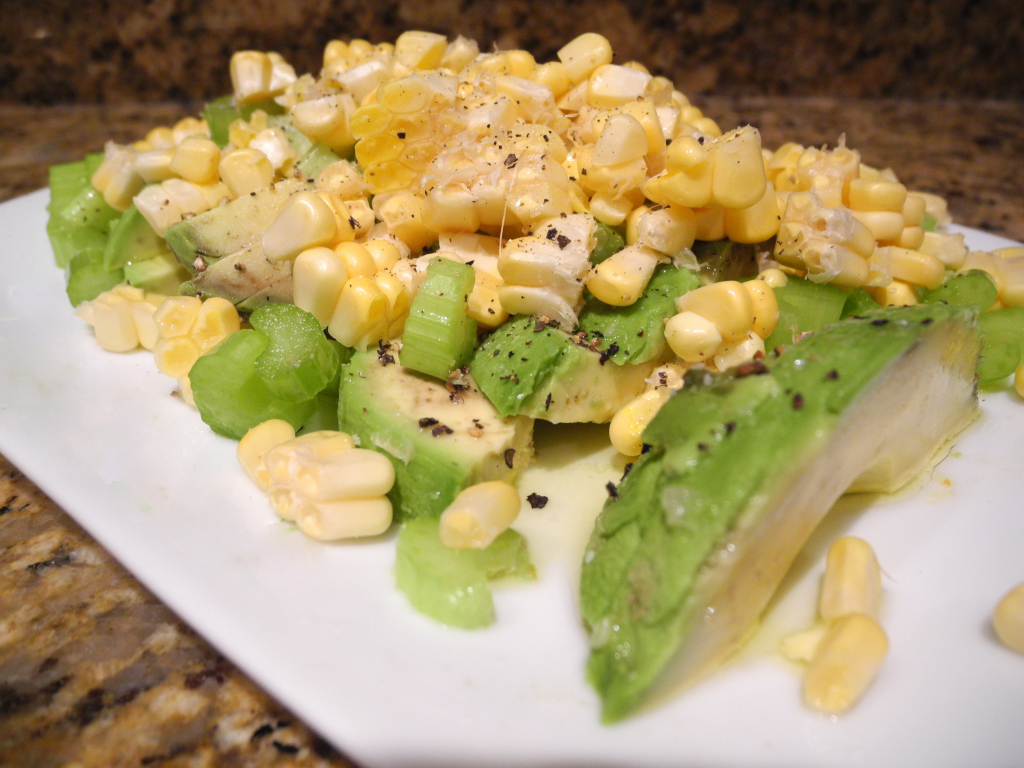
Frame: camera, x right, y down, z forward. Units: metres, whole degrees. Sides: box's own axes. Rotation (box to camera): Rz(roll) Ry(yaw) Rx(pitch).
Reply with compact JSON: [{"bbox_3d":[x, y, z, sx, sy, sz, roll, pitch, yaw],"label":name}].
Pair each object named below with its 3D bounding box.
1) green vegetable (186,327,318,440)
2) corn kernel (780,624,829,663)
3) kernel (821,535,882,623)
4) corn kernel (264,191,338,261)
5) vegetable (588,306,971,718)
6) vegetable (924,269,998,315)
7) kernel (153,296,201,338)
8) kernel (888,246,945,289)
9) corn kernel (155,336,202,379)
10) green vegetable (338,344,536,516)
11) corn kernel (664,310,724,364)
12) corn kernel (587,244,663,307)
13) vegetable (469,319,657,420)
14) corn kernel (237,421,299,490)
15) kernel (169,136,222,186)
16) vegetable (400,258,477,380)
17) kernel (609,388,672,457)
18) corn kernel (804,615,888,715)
[{"bbox_3d":[-0.040,0.000,0.129,0.018,0.015,0.008,-10,10,29],"label":"green vegetable"},{"bbox_3d":[0.040,0.035,0.112,0.007,0.003,0.005,-5,33,-8],"label":"corn kernel"},{"bbox_3d":[0.048,0.028,0.118,0.008,0.007,0.012,14,35,20],"label":"kernel"},{"bbox_3d":[-0.036,-0.027,0.140,0.009,0.013,0.006,24,25,-25],"label":"corn kernel"},{"bbox_3d":[0.040,0.008,0.112,0.083,0.022,0.022,-28,43,-35],"label":"vegetable"},{"bbox_3d":[0.098,-0.019,0.181,0.014,0.012,0.008,14,36,21],"label":"vegetable"},{"bbox_3d":[-0.050,-0.011,0.126,0.006,0.006,0.009,-11,15,-13],"label":"kernel"},{"bbox_3d":[0.077,-0.022,0.157,0.011,0.006,0.007,9,34,-12],"label":"kernel"},{"bbox_3d":[-0.057,-0.005,0.142,0.006,0.007,0.010,1,2,23],"label":"corn kernel"},{"bbox_3d":[-0.011,0.007,0.119,0.024,0.016,0.018,-21,39,-28],"label":"green vegetable"},{"bbox_3d":[0.024,-0.006,0.111,0.008,0.006,0.006,-18,53,-20],"label":"corn kernel"},{"bbox_3d":[0.022,-0.021,0.163,0.013,0.008,0.008,-25,40,-33],"label":"corn kernel"},{"bbox_3d":[0.006,-0.002,0.109,0.024,0.012,0.015,-5,40,-7],"label":"vegetable"},{"bbox_3d":[-0.031,0.009,0.107,0.007,0.005,0.010,-15,61,-15],"label":"corn kernel"},{"bbox_3d":[-0.068,-0.048,0.177,0.009,0.009,0.008,-12,36,-16],"label":"kernel"},{"bbox_3d":[-0.013,-0.011,0.147,0.011,0.020,0.009,20,33,10],"label":"vegetable"},{"bbox_3d":[0.020,0.006,0.126,0.006,0.006,0.011,23,65,34],"label":"kernel"},{"bbox_3d":[0.034,0.028,0.085,0.006,0.006,0.011,27,46,29],"label":"corn kernel"}]

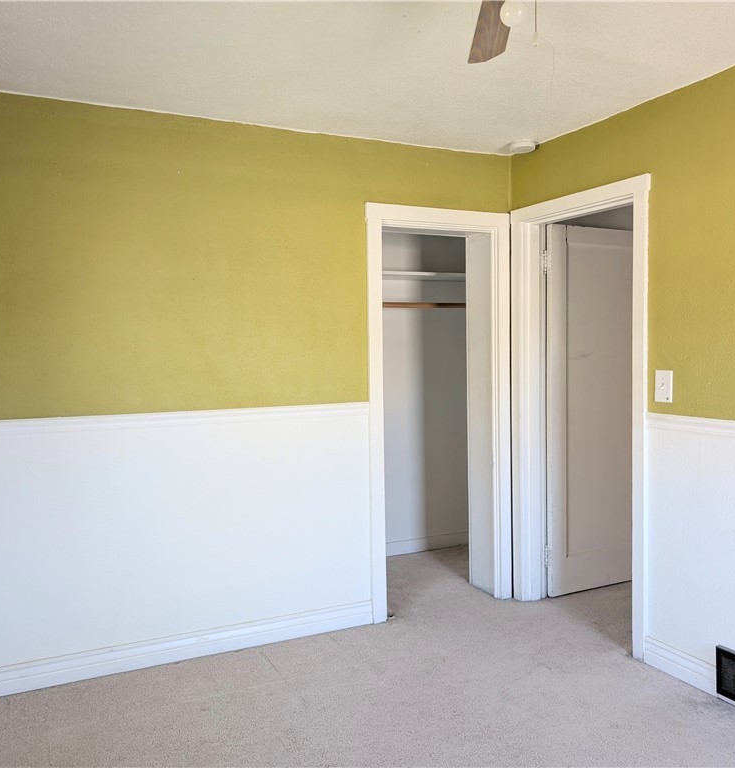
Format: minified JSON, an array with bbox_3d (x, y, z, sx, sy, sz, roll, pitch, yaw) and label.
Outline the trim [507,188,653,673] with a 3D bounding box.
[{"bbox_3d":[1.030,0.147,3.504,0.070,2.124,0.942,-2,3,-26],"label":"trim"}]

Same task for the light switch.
[{"bbox_3d":[1.256,0.012,3.002,0.018,0.136,0.092,-2,3,-26],"label":"light switch"}]

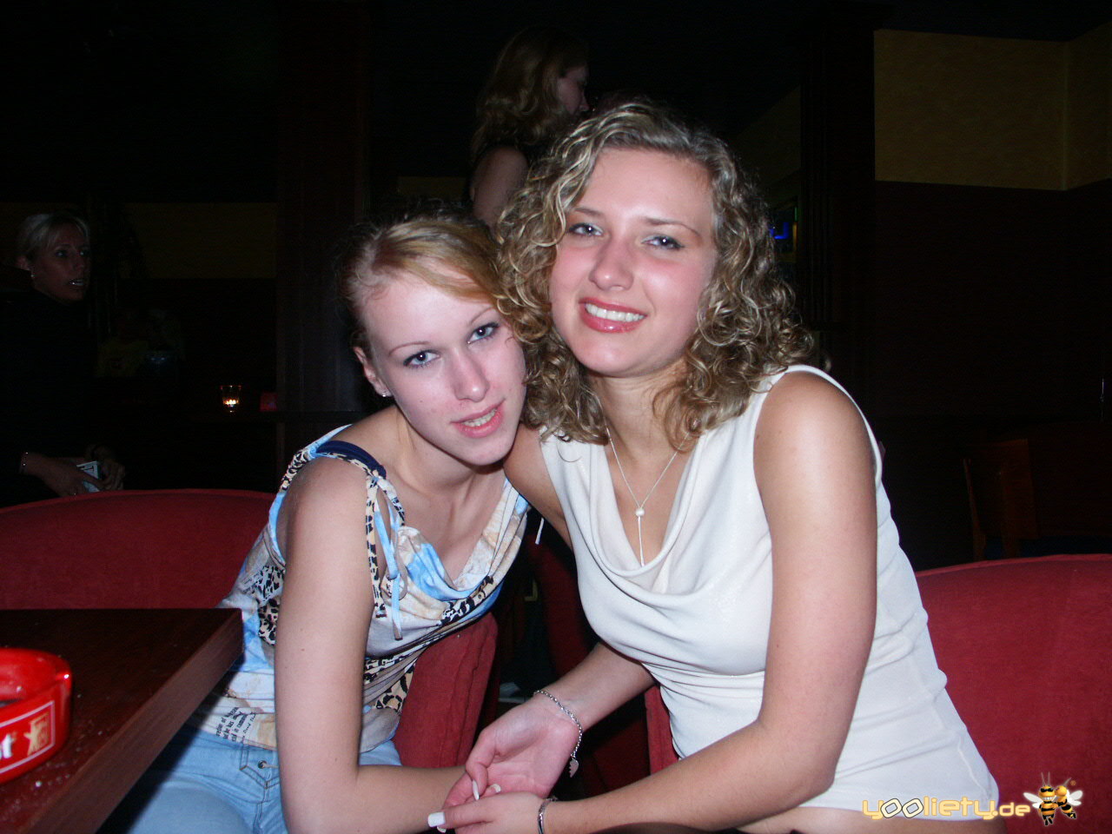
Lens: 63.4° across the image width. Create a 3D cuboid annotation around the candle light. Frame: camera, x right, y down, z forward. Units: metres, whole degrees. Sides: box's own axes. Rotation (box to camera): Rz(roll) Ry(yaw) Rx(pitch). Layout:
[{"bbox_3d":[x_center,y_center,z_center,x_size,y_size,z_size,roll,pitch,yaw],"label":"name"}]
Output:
[{"bbox_3d":[-1.157,-0.062,3.200,0.077,0.101,0.077,0,0,0],"label":"candle light"}]

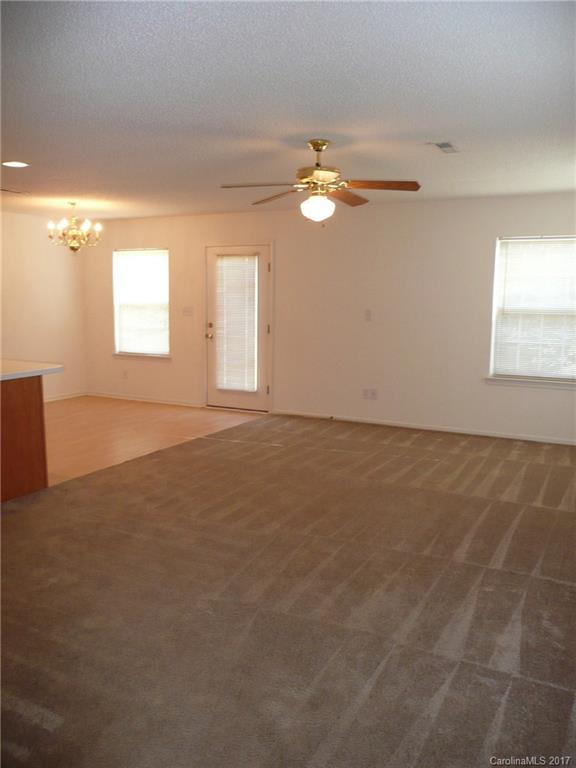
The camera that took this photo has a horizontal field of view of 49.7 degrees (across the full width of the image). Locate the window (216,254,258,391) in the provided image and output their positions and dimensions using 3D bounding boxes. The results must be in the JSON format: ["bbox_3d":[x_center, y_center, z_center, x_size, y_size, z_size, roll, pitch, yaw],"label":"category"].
[{"bbox_3d":[-0.626,-0.741,7.674,0.600,1.670,0.060,4,8,26],"label":"window"}]

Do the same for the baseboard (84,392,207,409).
[{"bbox_3d":[-1.986,0.201,8.482,2.030,0.075,0.018,4,8,26],"label":"baseboard"}]

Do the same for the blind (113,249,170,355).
[{"bbox_3d":[-1.956,-1.091,8.356,0.940,1.400,0.100,4,8,26],"label":"blind"}]

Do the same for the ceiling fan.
[{"bbox_3d":[0.201,-1.384,4.242,1.340,0.540,1.340,4,8,26],"label":"ceiling fan"}]

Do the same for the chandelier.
[{"bbox_3d":[-2.417,-1.772,7.039,0.600,0.542,0.600,4,8,26],"label":"chandelier"}]

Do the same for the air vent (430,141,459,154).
[{"bbox_3d":[1.100,-1.651,4.367,0.150,0.025,0.290,4,8,26],"label":"air vent"}]

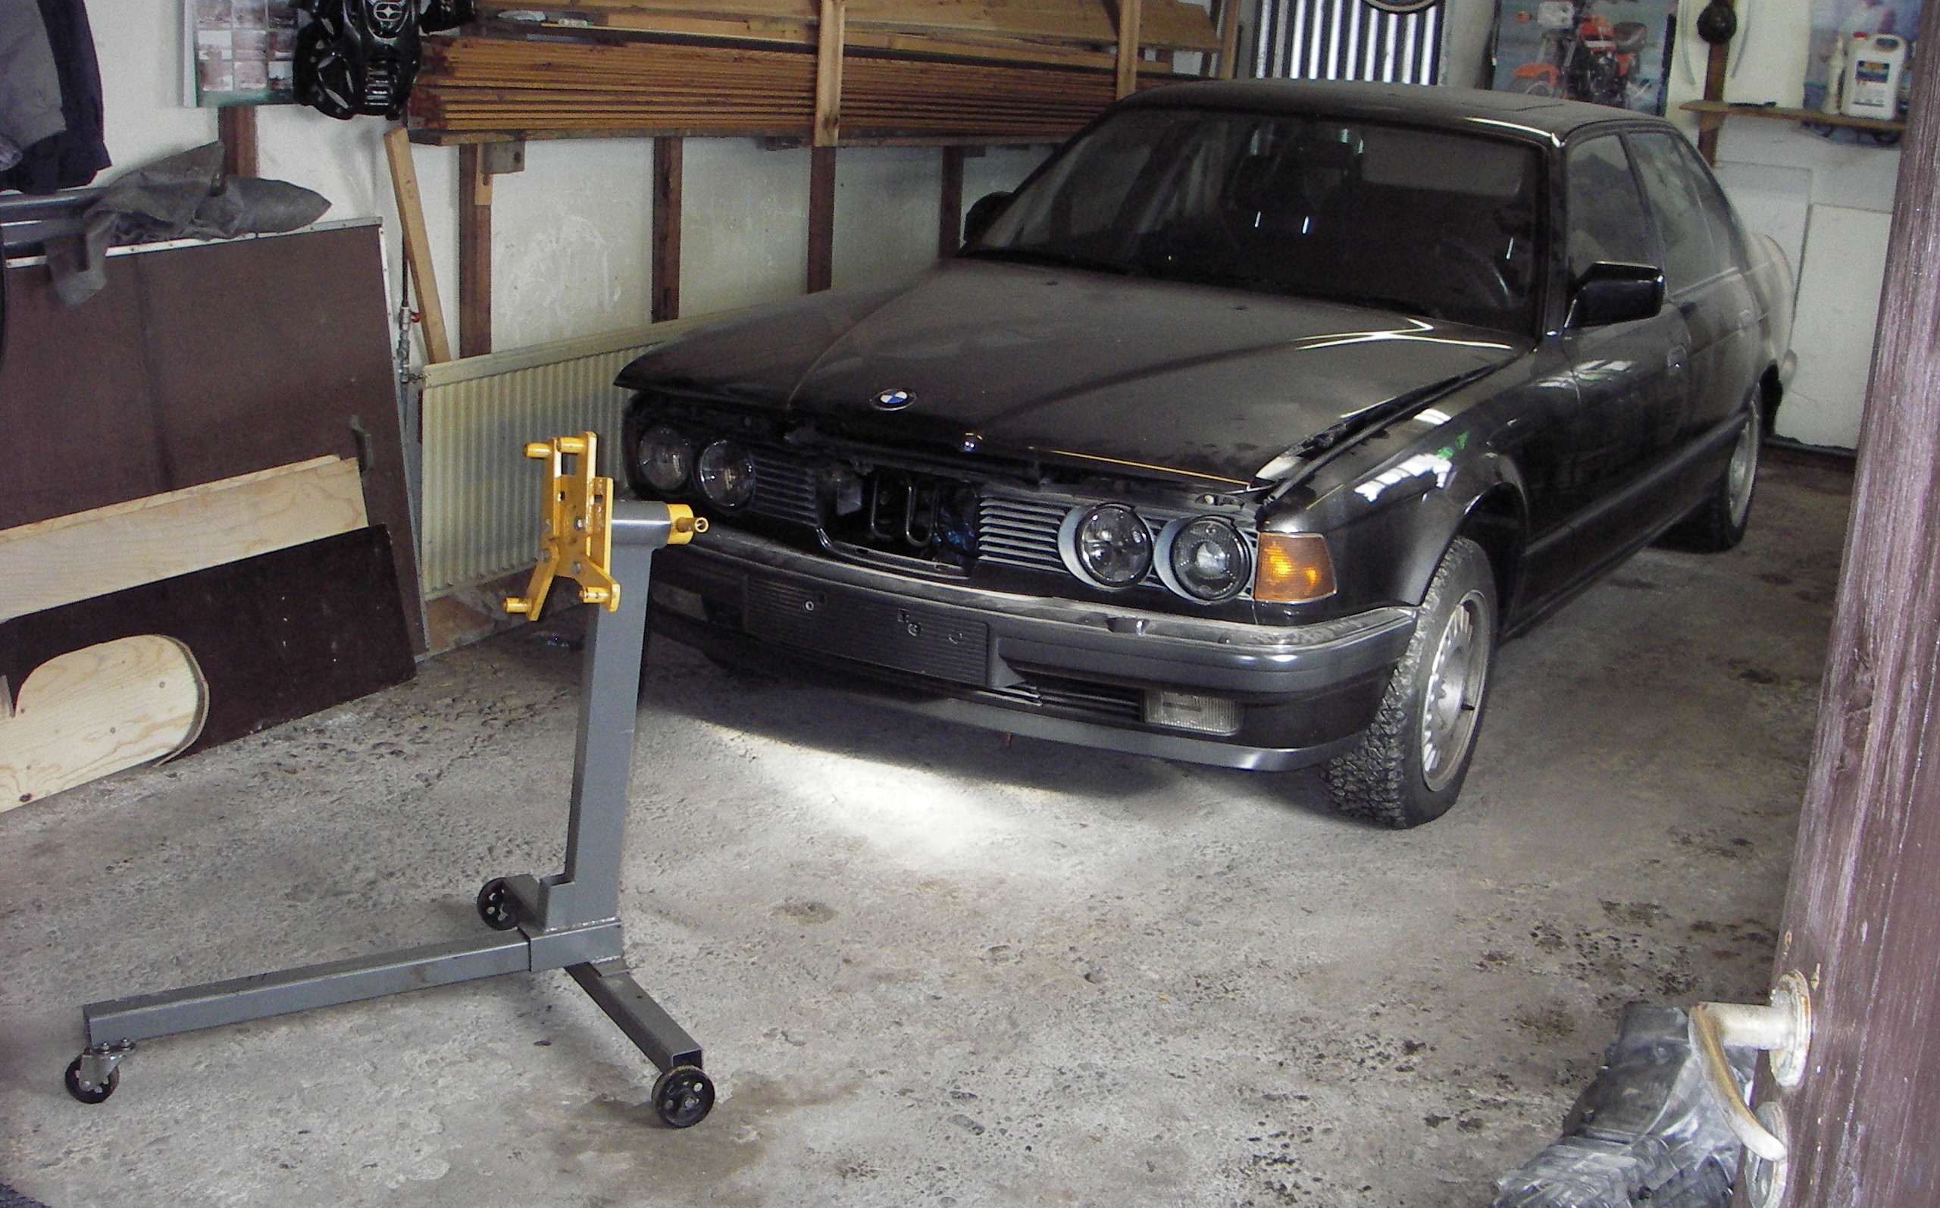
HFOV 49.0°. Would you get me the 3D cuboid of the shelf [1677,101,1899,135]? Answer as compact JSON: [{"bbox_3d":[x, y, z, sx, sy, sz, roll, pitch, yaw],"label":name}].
[{"bbox_3d":[3.135,-1.797,7.871,0.950,0.030,0.180,12,18,27],"label":"shelf"}]

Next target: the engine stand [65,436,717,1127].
[{"bbox_3d":[-0.811,0.229,2.991,0.975,0.921,0.758,-6,19,-30],"label":"engine stand"}]

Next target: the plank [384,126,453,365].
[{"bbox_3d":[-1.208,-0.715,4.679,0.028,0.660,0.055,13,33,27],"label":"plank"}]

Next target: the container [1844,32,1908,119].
[{"bbox_3d":[3.208,-1.868,7.543,0.190,0.295,0.120,11,18,26],"label":"container"}]

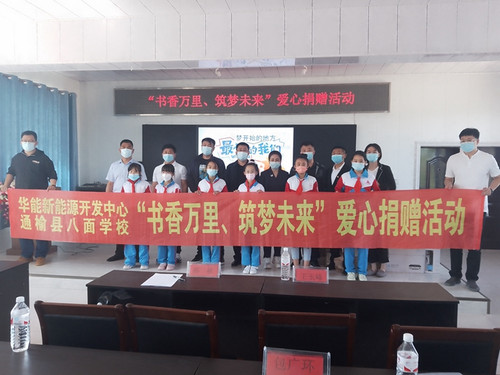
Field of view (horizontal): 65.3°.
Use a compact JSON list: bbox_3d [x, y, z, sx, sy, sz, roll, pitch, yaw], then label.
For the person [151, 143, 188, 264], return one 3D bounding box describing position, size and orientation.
[{"bbox_3d":[-1.133,0.221,5.564,0.480,1.676,0.300,1,3,8],"label":"person"}]

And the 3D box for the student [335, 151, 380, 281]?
[{"bbox_3d":[1.314,0.341,4.776,0.510,1.562,0.340,1,3,8],"label":"student"}]

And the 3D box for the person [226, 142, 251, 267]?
[{"bbox_3d":[-0.093,0.224,5.353,0.500,1.674,0.320,1,4,3],"label":"person"}]

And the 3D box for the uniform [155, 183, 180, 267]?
[{"bbox_3d":[-1.097,0.470,5.233,0.360,1.156,0.280,1,3,8],"label":"uniform"}]

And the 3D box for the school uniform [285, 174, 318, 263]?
[{"bbox_3d":[0.662,0.390,4.936,0.420,1.122,0.270,1,4,7],"label":"school uniform"}]

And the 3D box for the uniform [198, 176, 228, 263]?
[{"bbox_3d":[-0.477,0.445,5.171,0.390,1.195,0.280,1,3,8],"label":"uniform"}]

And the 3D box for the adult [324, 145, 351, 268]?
[{"bbox_3d":[1.219,0.270,5.178,0.500,1.621,0.320,1,4,13],"label":"adult"}]

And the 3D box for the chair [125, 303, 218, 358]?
[{"bbox_3d":[-0.326,0.990,2.057,0.460,0.890,0.540,1,3,11],"label":"chair"}]

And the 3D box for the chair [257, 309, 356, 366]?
[{"bbox_3d":[0.289,1.015,2.066,0.453,0.900,0.540,1,4,6],"label":"chair"}]

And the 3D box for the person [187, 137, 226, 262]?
[{"bbox_3d":[-0.597,0.172,5.518,0.530,1.749,0.340,1,4,5],"label":"person"}]

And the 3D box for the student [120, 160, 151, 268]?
[{"bbox_3d":[-1.494,0.375,5.119,0.410,1.391,0.280,0,4,-3],"label":"student"}]

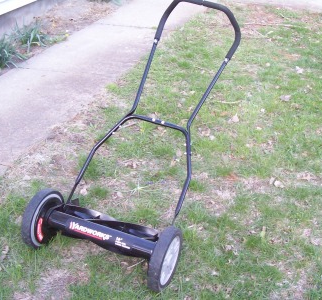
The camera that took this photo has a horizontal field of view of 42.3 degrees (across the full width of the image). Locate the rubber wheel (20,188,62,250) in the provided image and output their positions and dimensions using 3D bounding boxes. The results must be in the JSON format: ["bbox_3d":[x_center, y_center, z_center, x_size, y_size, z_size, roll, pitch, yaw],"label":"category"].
[{"bbox_3d":[-0.506,0.294,1.808,0.045,0.250,0.250,14,36,19],"label":"rubber wheel"}]

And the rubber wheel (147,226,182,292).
[{"bbox_3d":[0.017,0.424,1.627,0.045,0.250,0.250,14,36,19],"label":"rubber wheel"}]

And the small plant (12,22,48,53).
[{"bbox_3d":[-1.234,-1.089,3.872,0.290,0.250,0.260,-9,35,-15],"label":"small plant"}]

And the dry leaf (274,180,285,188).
[{"bbox_3d":[0.628,0.184,2.206,0.052,0.020,0.036,12,35,16],"label":"dry leaf"}]

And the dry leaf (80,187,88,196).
[{"bbox_3d":[-0.395,0.213,2.133,0.038,0.020,0.046,-6,34,-11],"label":"dry leaf"}]

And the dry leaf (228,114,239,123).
[{"bbox_3d":[0.487,-0.211,2.783,0.072,0.032,0.052,7,34,9],"label":"dry leaf"}]

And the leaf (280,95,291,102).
[{"bbox_3d":[0.916,-0.376,3.054,0.080,0.025,0.045,11,35,15],"label":"leaf"}]

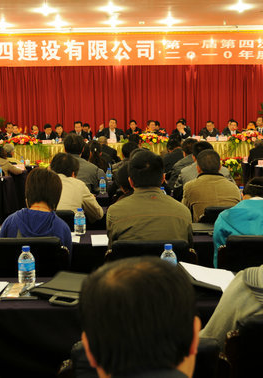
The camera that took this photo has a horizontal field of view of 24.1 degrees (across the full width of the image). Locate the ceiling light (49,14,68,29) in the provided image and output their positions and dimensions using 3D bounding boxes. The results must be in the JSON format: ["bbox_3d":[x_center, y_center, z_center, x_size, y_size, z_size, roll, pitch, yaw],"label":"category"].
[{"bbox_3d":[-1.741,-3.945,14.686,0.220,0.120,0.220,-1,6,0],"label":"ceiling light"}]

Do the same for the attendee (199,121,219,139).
[{"bbox_3d":[1.808,-0.934,14.182,0.520,1.260,0.700,-1,6,0],"label":"attendee"}]

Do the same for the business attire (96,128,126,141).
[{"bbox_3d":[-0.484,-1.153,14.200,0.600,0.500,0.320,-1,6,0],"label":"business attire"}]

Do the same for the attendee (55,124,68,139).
[{"bbox_3d":[-1.663,-0.935,14.569,0.500,1.200,0.600,-1,7,0],"label":"attendee"}]

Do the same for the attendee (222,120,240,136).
[{"bbox_3d":[2.181,-0.869,13.180,0.500,1.189,0.700,0,6,0],"label":"attendee"}]

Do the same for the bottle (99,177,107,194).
[{"bbox_3d":[-0.267,-0.031,5.880,0.066,0.157,0.066,0,6,0],"label":"bottle"}]

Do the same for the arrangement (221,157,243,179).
[{"bbox_3d":[1.959,-0.400,12.000,0.500,0.480,0.450,-1,7,0],"label":"arrangement"}]

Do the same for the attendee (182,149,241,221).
[{"bbox_3d":[0.600,0.318,4.620,0.500,1.220,0.700,-1,7,0],"label":"attendee"}]

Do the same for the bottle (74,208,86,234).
[{"bbox_3d":[-0.321,0.199,3.800,0.068,0.162,0.068,-1,6,0],"label":"bottle"}]

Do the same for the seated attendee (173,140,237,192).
[{"bbox_3d":[0.633,0.216,5.362,0.500,1.268,0.780,-1,6,-8],"label":"seated attendee"}]

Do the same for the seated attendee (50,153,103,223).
[{"bbox_3d":[-0.408,0.352,4.358,0.500,1.214,0.850,-1,6,-10],"label":"seated attendee"}]

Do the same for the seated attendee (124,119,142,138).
[{"bbox_3d":[0.065,-1.026,14.870,0.460,1.260,0.720,-1,6,0],"label":"seated attendee"}]

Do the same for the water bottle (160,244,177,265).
[{"bbox_3d":[0.155,0.304,2.540,0.066,0.157,0.066,0,6,0],"label":"water bottle"}]

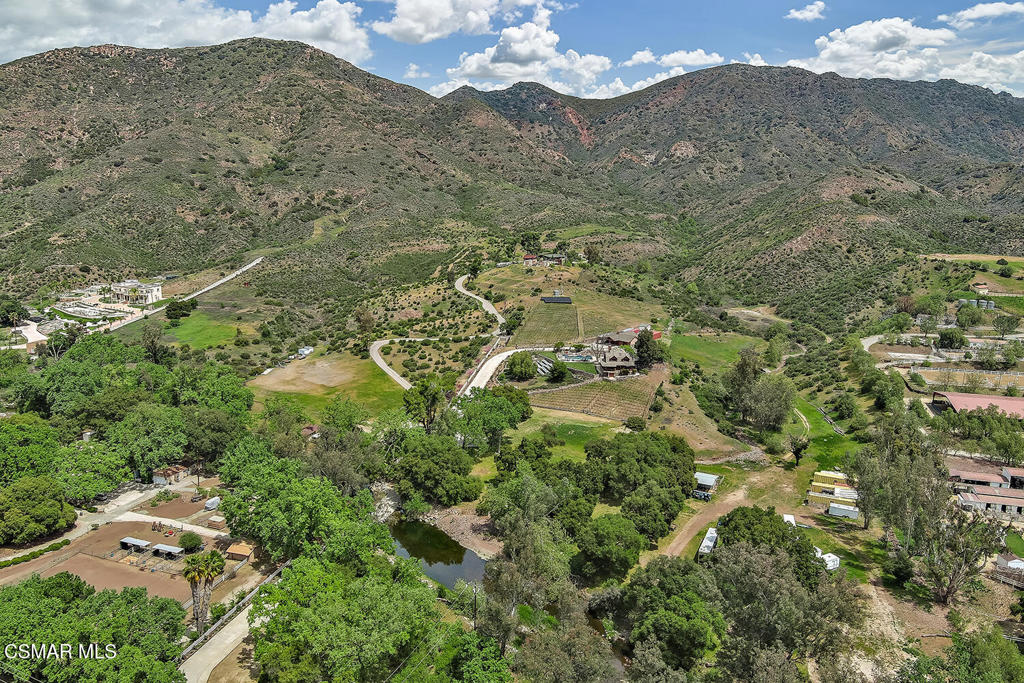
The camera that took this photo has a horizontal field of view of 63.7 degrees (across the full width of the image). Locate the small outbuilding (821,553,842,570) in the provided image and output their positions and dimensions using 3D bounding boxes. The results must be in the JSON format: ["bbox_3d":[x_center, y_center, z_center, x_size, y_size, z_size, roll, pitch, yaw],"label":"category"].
[{"bbox_3d":[72.975,50.852,189.190,3.300,2.450,2.800,-6,14,-28],"label":"small outbuilding"}]

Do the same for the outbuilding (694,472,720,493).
[{"bbox_3d":[55.380,40.668,236.498,6.600,2.700,6.500,6,13,25],"label":"outbuilding"}]

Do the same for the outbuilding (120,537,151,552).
[{"bbox_3d":[-89.985,48.980,198.237,7.734,2.350,2.900,4,13,18],"label":"outbuilding"}]

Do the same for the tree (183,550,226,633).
[{"bbox_3d":[-60.467,49.782,161.636,8.200,16.000,6.000,0,12,0],"label":"tree"}]

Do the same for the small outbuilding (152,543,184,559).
[{"bbox_3d":[-80.836,49.687,194.909,7.463,2.350,2.900,4,13,18],"label":"small outbuilding"}]

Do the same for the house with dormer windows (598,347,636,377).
[{"bbox_3d":[43.400,8.260,344.450,14.200,10.800,11.000,-1,10,-3],"label":"house with dormer windows"}]

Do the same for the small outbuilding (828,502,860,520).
[{"bbox_3d":[87.372,44.862,217.246,7.300,2.500,2.600,5,13,24],"label":"small outbuilding"}]

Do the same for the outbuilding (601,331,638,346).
[{"bbox_3d":[47.395,-0.966,362.000,14.500,5.500,9.000,4,13,20],"label":"outbuilding"}]

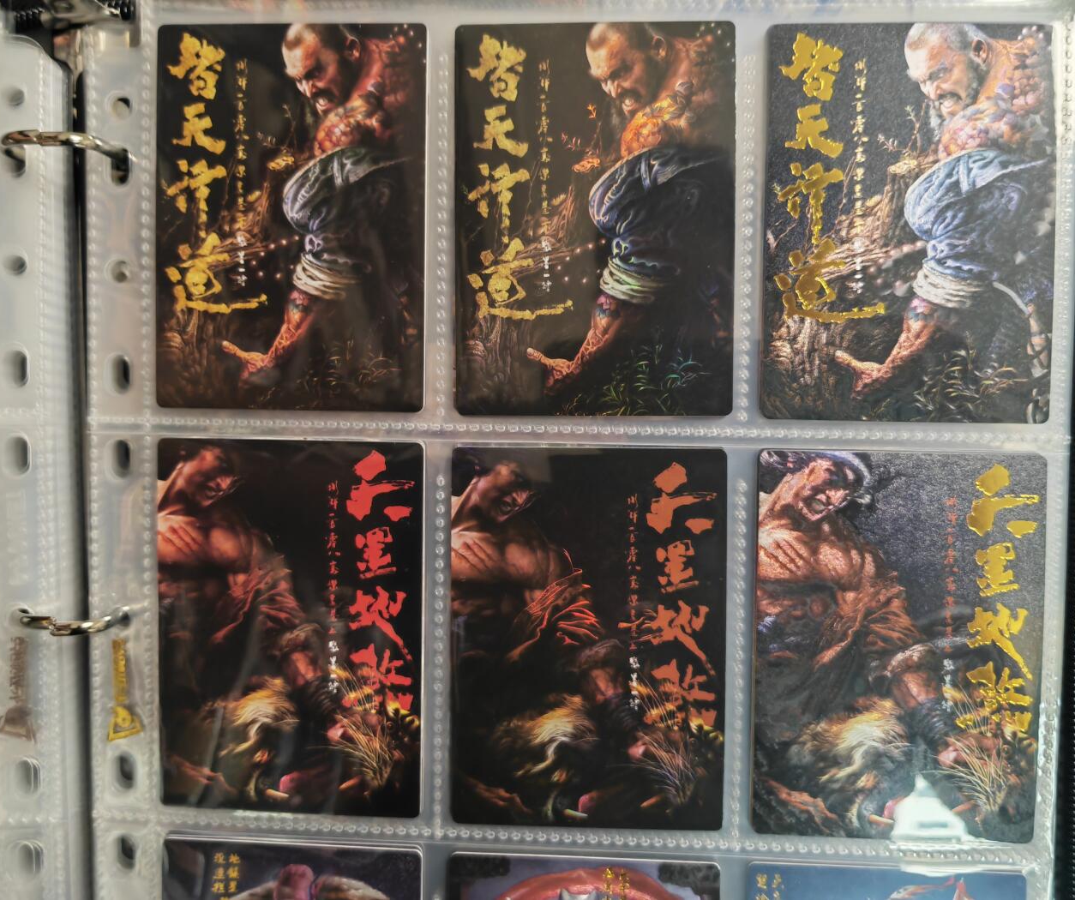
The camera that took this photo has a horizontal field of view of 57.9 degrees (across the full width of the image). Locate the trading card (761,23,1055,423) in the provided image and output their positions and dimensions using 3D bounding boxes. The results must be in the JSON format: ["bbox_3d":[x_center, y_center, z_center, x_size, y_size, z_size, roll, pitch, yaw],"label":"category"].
[{"bbox_3d":[0.082,-0.050,0.216,0.063,0.001,0.088,1,91,3],"label":"trading card"}]

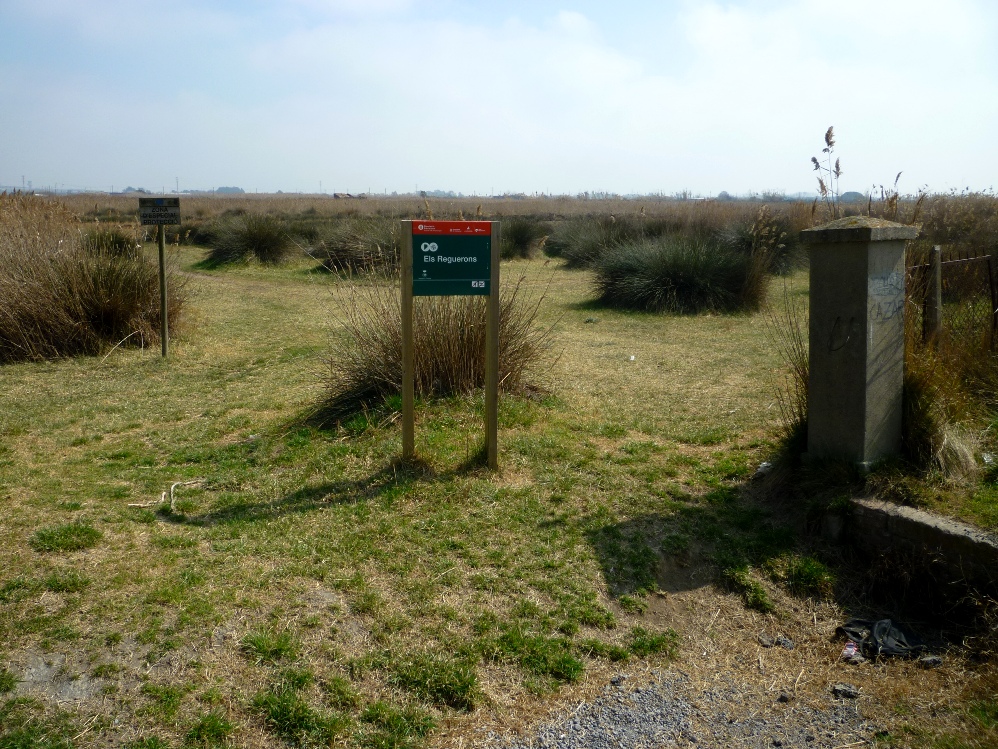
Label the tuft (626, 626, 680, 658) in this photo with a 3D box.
[{"bbox_3d":[0.582,0.999,3.150,0.188,0.064,0.160,3,12,11],"label":"tuft"}]

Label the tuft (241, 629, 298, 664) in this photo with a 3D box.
[{"bbox_3d":[-0.852,0.993,3.088,0.206,0.071,0.175,-3,12,-16],"label":"tuft"}]

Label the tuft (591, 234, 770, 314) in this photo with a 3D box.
[{"bbox_3d":[2.973,-1.689,13.519,2.729,1.114,2.320,3,12,12],"label":"tuft"}]

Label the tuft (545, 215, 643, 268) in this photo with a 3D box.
[{"bbox_3d":[2.886,-3.520,21.833,3.227,1.281,2.743,2,12,7],"label":"tuft"}]

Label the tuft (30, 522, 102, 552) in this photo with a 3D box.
[{"bbox_3d":[-2.112,0.777,4.057,0.345,0.069,0.293,-6,13,-28],"label":"tuft"}]

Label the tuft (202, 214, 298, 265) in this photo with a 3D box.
[{"bbox_3d":[-6.255,-3.388,20.933,2.224,1.205,2.001,-3,12,-16],"label":"tuft"}]

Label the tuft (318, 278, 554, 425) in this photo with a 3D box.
[{"bbox_3d":[-0.536,-0.337,7.007,1.849,0.972,1.479,0,12,-4],"label":"tuft"}]

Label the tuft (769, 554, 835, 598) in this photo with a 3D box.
[{"bbox_3d":[1.374,0.897,3.770,0.287,0.124,0.258,5,13,21],"label":"tuft"}]

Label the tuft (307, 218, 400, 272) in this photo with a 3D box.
[{"bbox_3d":[-3.322,-3.096,19.674,2.273,1.212,2.045,-1,12,-9],"label":"tuft"}]

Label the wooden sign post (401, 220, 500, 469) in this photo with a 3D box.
[{"bbox_3d":[-0.298,-0.177,5.166,0.586,1.539,0.065,-2,12,-13],"label":"wooden sign post"}]

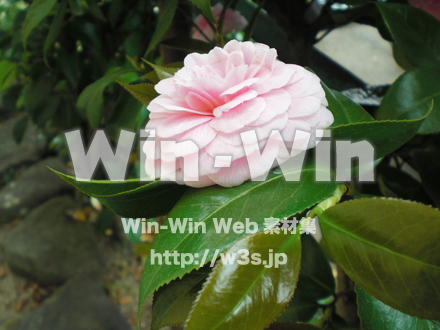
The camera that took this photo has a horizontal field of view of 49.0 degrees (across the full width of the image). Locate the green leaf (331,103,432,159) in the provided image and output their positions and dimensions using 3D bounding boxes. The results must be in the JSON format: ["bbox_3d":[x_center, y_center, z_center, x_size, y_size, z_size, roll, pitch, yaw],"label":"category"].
[{"bbox_3d":[0.074,-0.019,0.239,0.074,0.025,0.034,-23,33,-9],"label":"green leaf"}]

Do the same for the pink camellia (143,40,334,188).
[{"bbox_3d":[0.007,-0.024,0.216,0.085,0.052,0.085,-15,39,7],"label":"pink camellia"}]

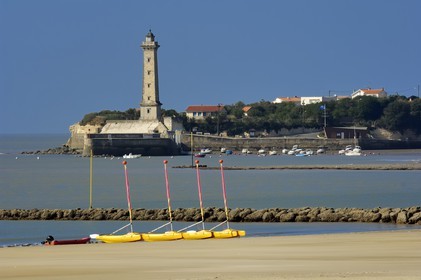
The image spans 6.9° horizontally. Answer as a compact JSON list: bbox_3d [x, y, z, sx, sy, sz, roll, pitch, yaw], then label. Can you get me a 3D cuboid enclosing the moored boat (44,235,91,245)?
[{"bbox_3d":[-11.379,7.978,277.001,3.850,0.800,1.700,0,0,-5],"label":"moored boat"}]

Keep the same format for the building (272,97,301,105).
[{"bbox_3d":[30.852,-14.663,1400.007,11.000,4.700,7.800,0,0,-32],"label":"building"}]

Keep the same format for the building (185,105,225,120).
[{"bbox_3d":[-1.576,-10.168,1300.008,13.200,5.400,9.000,0,0,16],"label":"building"}]

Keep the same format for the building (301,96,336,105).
[{"bbox_3d":[43.561,-14.955,1410.007,10.300,4.600,10.200,0,0,32],"label":"building"}]

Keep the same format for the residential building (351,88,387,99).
[{"bbox_3d":[64.610,-17.818,1420.009,11.700,5.600,9.000,0,0,24],"label":"residential building"}]

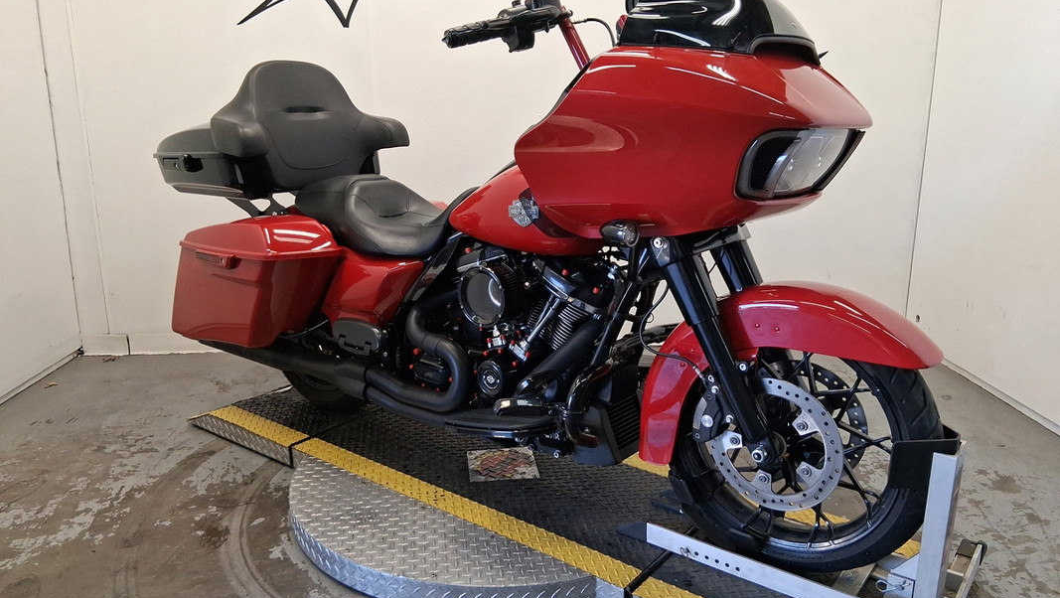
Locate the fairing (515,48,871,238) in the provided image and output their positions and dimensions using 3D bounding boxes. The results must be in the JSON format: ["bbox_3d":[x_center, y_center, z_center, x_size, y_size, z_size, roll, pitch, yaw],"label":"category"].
[{"bbox_3d":[0.445,-0.346,1.767,0.580,0.385,0.820,10,16,38],"label":"fairing"}]

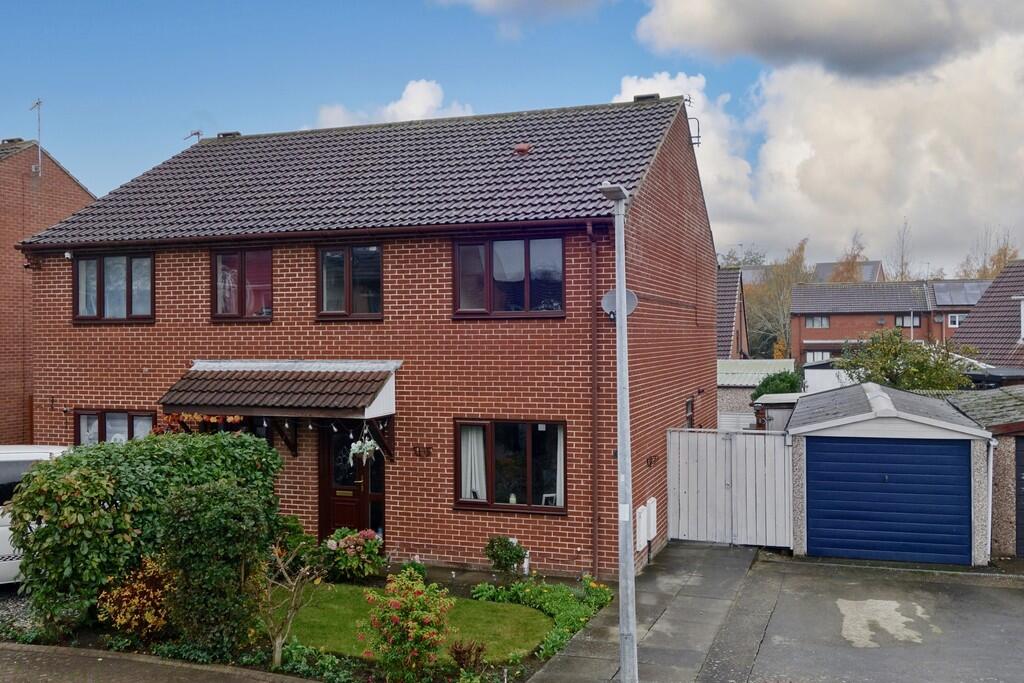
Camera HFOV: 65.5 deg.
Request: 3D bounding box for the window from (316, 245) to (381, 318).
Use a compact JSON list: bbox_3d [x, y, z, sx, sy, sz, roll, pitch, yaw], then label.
[{"bbox_3d":[-2.522,-0.919,12.440,1.140,1.180,0.120,0,0,18],"label":"window"}]

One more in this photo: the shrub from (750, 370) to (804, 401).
[{"bbox_3d":[6.750,1.950,20.300,1.450,2.250,1.450,0,0,20],"label":"shrub"}]

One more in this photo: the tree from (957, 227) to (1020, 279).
[{"bbox_3d":[45.466,-4.080,76.000,6.200,13.790,6.000,0,0,25],"label":"tree"}]

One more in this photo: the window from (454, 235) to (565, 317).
[{"bbox_3d":[-0.057,-0.943,11.559,1.720,1.160,0.120,0,1,21],"label":"window"}]

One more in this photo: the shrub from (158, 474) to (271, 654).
[{"bbox_3d":[-3.395,2.608,9.150,1.200,1.920,1.100,0,1,20],"label":"shrub"}]

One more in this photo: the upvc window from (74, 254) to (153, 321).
[{"bbox_3d":[-6.802,-0.892,13.624,1.680,1.170,0.120,0,0,18],"label":"upvc window"}]

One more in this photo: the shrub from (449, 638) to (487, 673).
[{"bbox_3d":[-0.469,3.311,8.400,0.400,0.320,0.360,0,0,0],"label":"shrub"}]

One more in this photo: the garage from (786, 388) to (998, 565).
[{"bbox_3d":[7.170,2.281,15.720,3.000,2.440,6.100,0,1,21],"label":"garage"}]

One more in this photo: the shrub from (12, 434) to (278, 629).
[{"bbox_3d":[-4.650,2.330,10.100,2.550,1.930,2.200,0,0,20],"label":"shrub"}]

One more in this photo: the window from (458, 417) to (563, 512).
[{"bbox_3d":[-0.030,1.777,11.330,1.700,1.310,0.120,0,0,20],"label":"window"}]

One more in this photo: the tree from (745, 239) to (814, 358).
[{"bbox_3d":[21.158,-2.577,63.000,5.500,11.140,5.300,0,0,20],"label":"tree"}]

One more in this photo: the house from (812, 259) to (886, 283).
[{"bbox_3d":[34.700,-3.700,82.000,7.500,9.200,8.500,0,0,30],"label":"house"}]

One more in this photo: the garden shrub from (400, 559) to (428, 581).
[{"bbox_3d":[-1.330,3.160,10.900,0.360,0.330,0.350,0,0,0],"label":"garden shrub"}]

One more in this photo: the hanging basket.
[{"bbox_3d":[-2.088,1.533,11.200,0.420,0.440,0.400,0,1,0],"label":"hanging basket"}]

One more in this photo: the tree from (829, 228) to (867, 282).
[{"bbox_3d":[28.600,-3.420,68.000,4.200,12.100,4.200,0,0,20],"label":"tree"}]

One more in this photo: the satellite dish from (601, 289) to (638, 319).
[{"bbox_3d":[1.484,-0.523,11.100,0.510,0.450,0.360,0,0,22],"label":"satellite dish"}]

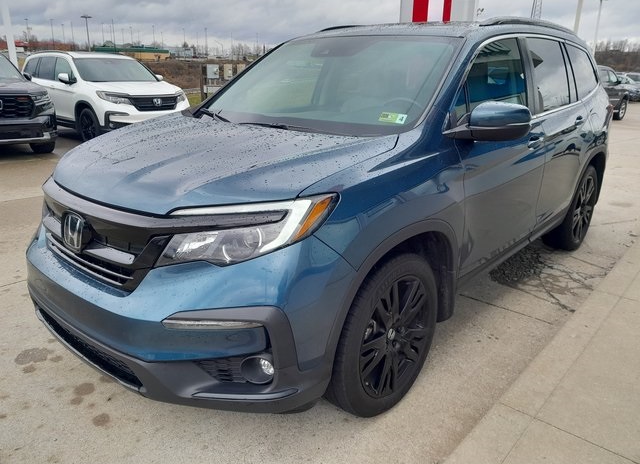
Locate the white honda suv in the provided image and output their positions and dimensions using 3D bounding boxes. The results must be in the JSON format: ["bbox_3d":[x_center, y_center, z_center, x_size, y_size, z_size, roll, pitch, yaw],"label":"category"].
[{"bbox_3d":[-4.911,-3.031,11.045,4.980,1.780,2.060,16,23,39],"label":"white honda suv"}]

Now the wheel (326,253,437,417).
[{"bbox_3d":[0.248,0.429,2.223,0.245,0.745,0.745,14,22,40],"label":"wheel"}]

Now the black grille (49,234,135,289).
[{"bbox_3d":[-0.967,0.120,2.034,0.800,0.135,0.100,14,22,40],"label":"black grille"}]

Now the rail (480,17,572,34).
[{"bbox_3d":[1.568,-1.461,3.610,0.080,0.110,1.950,14,22,40],"label":"rail"}]

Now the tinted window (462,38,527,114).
[{"bbox_3d":[0.930,-0.822,2.683,0.070,0.470,0.870,-7,8,46],"label":"tinted window"}]

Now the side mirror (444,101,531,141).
[{"bbox_3d":[0.776,-0.514,2.295,0.280,0.190,0.250,14,22,40],"label":"side mirror"}]

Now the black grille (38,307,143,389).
[{"bbox_3d":[-0.992,0.466,2.103,0.950,0.110,0.130,15,23,39],"label":"black grille"}]

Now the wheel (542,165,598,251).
[{"bbox_3d":[2.127,-0.222,4.233,0.250,0.750,0.750,15,23,39],"label":"wheel"}]

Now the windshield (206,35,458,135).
[{"bbox_3d":[-0.017,-0.855,2.826,1.500,0.180,0.880,15,57,39],"label":"windshield"}]

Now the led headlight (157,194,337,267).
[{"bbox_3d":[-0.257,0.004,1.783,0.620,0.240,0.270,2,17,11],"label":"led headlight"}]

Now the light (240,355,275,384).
[{"bbox_3d":[-0.238,0.523,1.913,0.135,0.125,0.090,9,20,30],"label":"light"}]

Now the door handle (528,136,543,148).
[{"bbox_3d":[1.255,-0.522,2.913,0.055,0.050,0.220,15,23,39],"label":"door handle"}]

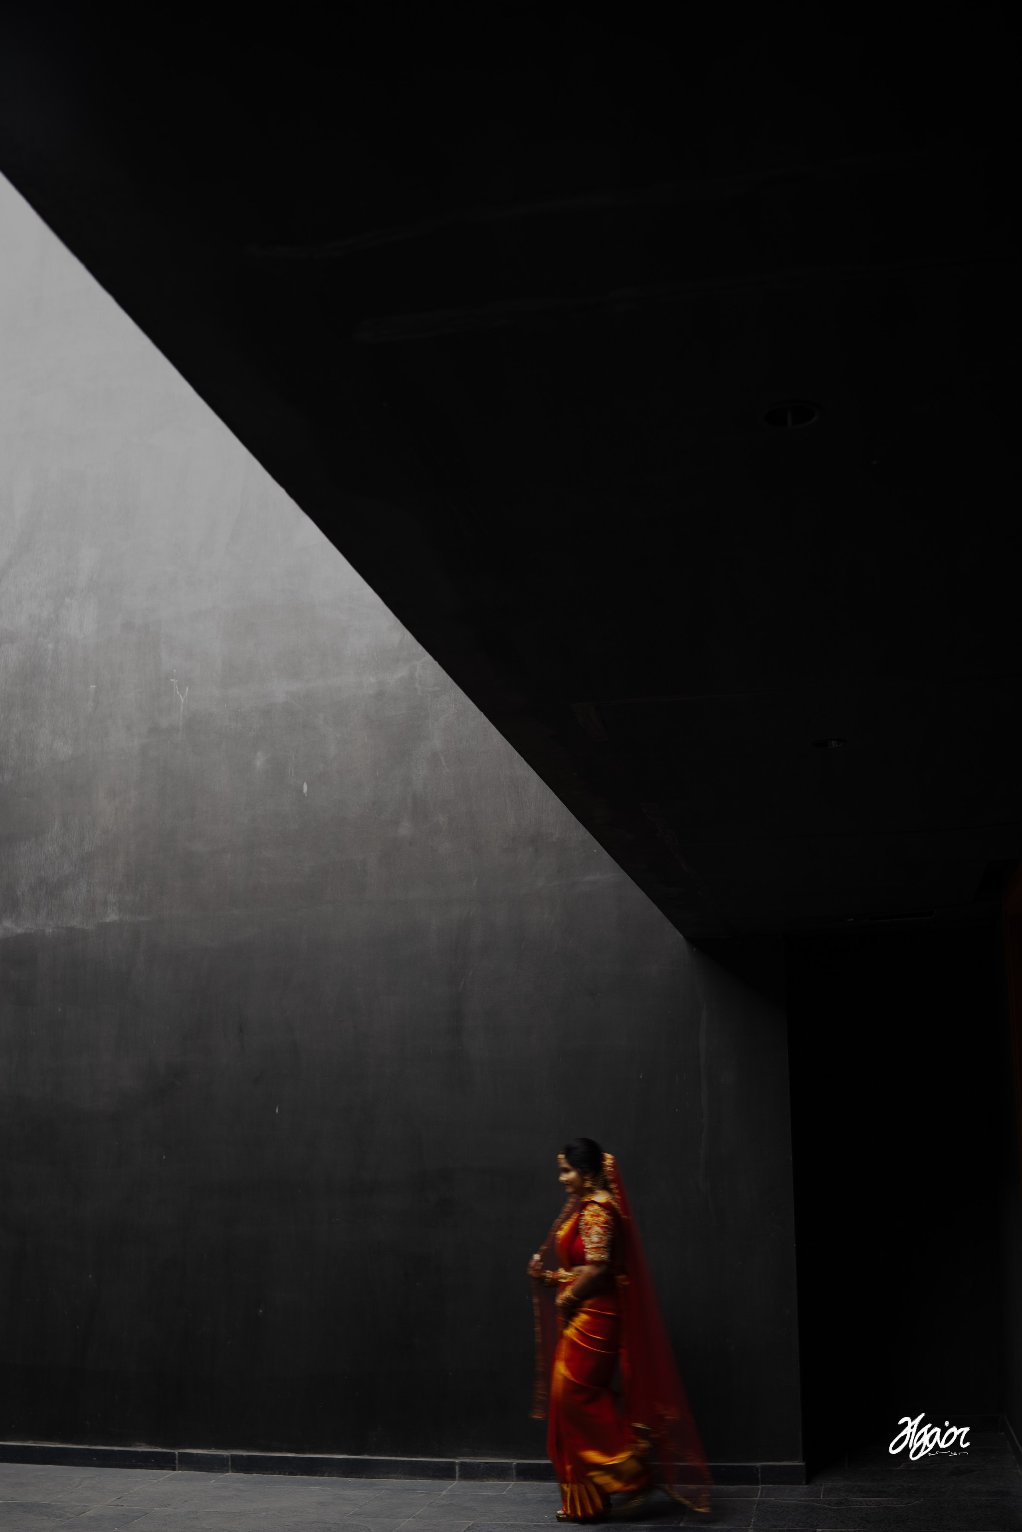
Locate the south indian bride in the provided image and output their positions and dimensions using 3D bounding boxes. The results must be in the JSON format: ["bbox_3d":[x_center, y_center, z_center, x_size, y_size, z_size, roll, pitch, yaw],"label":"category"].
[{"bbox_3d":[0.502,2.574,6.792,0.790,1.530,0.500,-2,-13,6],"label":"south indian bride"}]

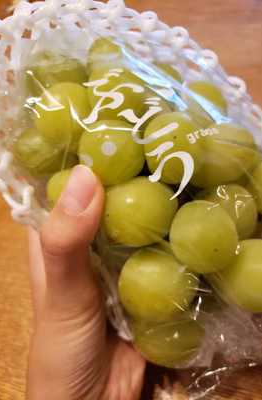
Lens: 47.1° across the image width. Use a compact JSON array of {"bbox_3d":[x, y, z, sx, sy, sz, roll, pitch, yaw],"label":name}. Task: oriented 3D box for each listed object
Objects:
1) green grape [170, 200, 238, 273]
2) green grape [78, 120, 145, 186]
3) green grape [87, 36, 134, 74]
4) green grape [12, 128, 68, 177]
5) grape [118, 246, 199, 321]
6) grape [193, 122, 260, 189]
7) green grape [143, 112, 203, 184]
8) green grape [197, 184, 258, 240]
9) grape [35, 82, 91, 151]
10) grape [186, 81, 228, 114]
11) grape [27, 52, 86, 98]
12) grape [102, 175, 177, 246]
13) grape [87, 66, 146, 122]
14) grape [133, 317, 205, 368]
[{"bbox_3d":[0.029,0.015,0.120,0.027,0.029,0.027,-7,51,0],"label":"green grape"},{"bbox_3d":[-0.008,-0.019,0.122,0.026,0.027,0.026,0,49,0],"label":"green grape"},{"bbox_3d":[-0.010,-0.072,0.157,0.026,0.027,0.026,0,49,0],"label":"green grape"},{"bbox_3d":[-0.045,-0.024,0.151,0.027,0.027,0.027,-7,51,0],"label":"green grape"},{"bbox_3d":[0.010,0.029,0.105,0.028,0.027,0.026,0,49,0],"label":"grape"},{"bbox_3d":[0.040,-0.019,0.129,0.028,0.027,0.027,0,49,0],"label":"grape"},{"bbox_3d":[0.017,-0.021,0.120,0.025,0.028,0.025,-4,25,5],"label":"green grape"},{"bbox_3d":[0.045,0.006,0.140,0.027,0.028,0.027,-7,51,0],"label":"green grape"},{"bbox_3d":[-0.031,-0.038,0.136,0.026,0.029,0.026,-7,51,0],"label":"grape"},{"bbox_3d":[0.039,-0.050,0.163,0.026,0.028,0.026,-7,51,0],"label":"grape"},{"bbox_3d":[-0.038,-0.062,0.152,0.029,0.028,0.029,-7,51,0],"label":"grape"},{"bbox_3d":[0.004,0.004,0.113,0.028,0.026,0.026,0,49,0],"label":"grape"},{"bbox_3d":[-0.006,-0.049,0.140,0.027,0.028,0.027,-7,51,0],"label":"grape"},{"bbox_3d":[0.015,0.052,0.117,0.027,0.027,0.027,0,49,0],"label":"grape"}]

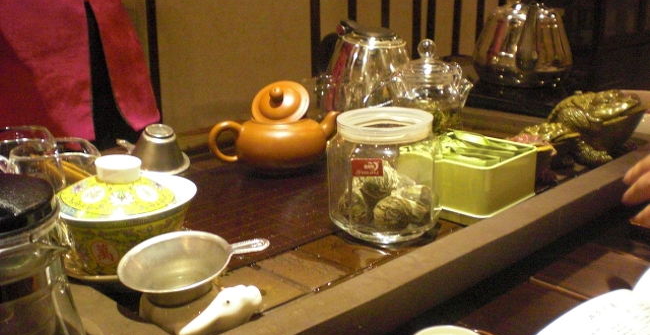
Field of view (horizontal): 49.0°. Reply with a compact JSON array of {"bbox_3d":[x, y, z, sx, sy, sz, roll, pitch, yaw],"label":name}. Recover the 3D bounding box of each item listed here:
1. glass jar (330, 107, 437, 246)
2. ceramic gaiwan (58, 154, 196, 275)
[{"bbox_3d":[0.053,0.005,0.638,0.099,0.101,0.099,-1,18,0],"label":"glass jar"},{"bbox_3d":[-0.156,0.034,0.566,0.110,0.085,0.110,-1,18,0],"label":"ceramic gaiwan"}]

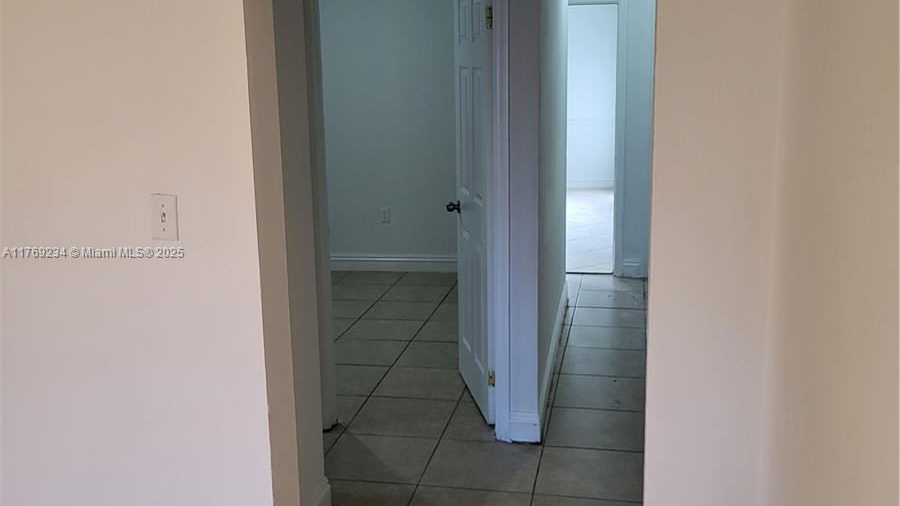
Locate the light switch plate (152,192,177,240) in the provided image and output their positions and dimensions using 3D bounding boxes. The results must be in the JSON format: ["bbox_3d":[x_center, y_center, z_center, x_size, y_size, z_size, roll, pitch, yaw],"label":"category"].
[{"bbox_3d":[-0.707,-0.087,2.231,0.071,0.114,0.010,1,12,10],"label":"light switch plate"}]

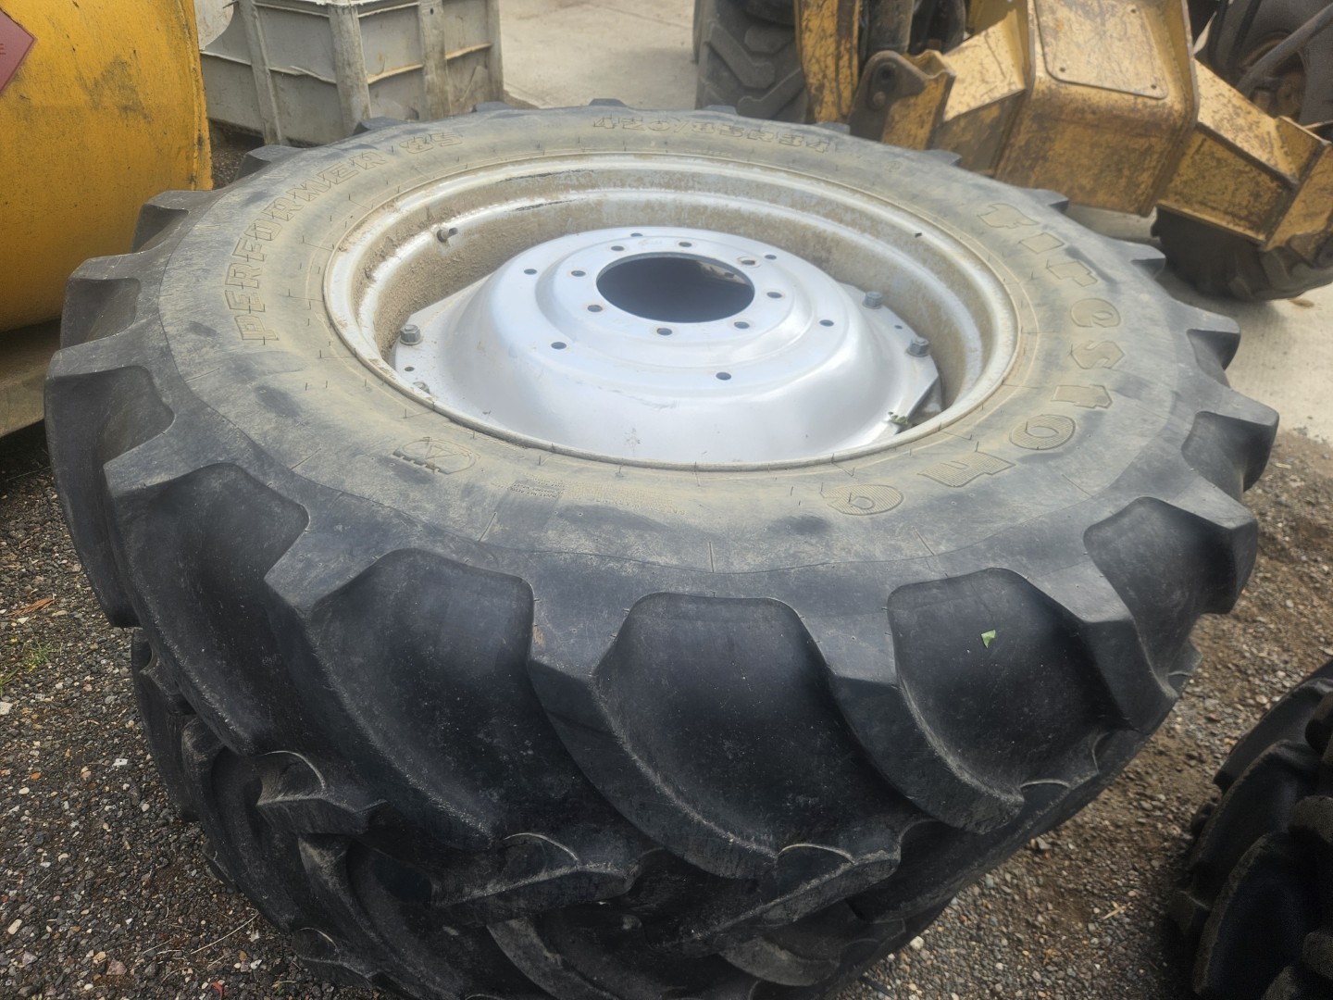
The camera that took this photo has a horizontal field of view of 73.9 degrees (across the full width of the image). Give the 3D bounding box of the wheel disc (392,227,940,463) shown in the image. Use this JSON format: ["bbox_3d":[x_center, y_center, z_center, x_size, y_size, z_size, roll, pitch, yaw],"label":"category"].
[{"bbox_3d":[0.010,-0.258,1.267,0.775,0.110,0.775,3,39,-2],"label":"wheel disc"}]

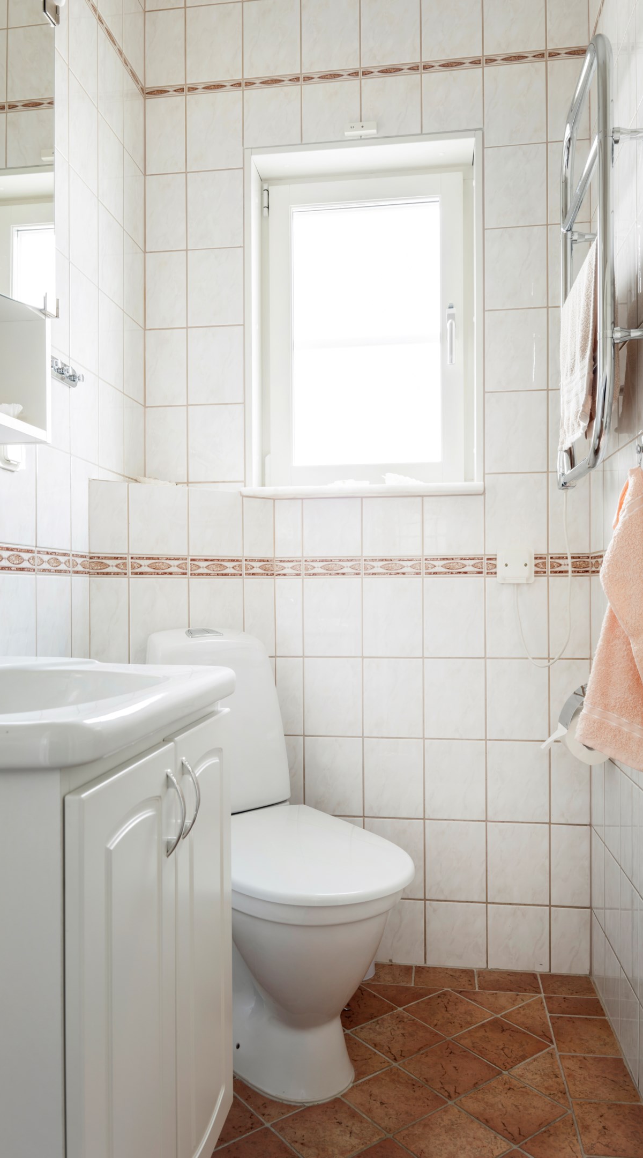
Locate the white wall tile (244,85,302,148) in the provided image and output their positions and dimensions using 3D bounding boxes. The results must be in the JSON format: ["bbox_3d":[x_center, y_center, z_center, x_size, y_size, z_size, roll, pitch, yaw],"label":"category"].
[{"bbox_3d":[-0.126,-1.185,1.983,0.150,0.146,0.009,0,0,8],"label":"white wall tile"}]

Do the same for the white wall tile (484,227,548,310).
[{"bbox_3d":[0.476,-0.760,1.892,0.149,0.199,0.009,0,0,8],"label":"white wall tile"}]

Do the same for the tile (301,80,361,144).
[{"bbox_3d":[0.024,-1.194,1.976,0.149,0.150,0.010,0,0,8],"label":"tile"}]

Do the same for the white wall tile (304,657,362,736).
[{"bbox_3d":[0.030,0.300,1.974,0.149,0.199,0.010,0,0,8],"label":"white wall tile"}]

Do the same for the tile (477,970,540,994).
[{"bbox_3d":[0.447,0.968,1.845,0.147,0.010,0.094,0,0,8],"label":"tile"}]

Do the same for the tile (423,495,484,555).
[{"bbox_3d":[0.331,-0.132,1.921,0.149,0.145,0.010,0,0,8],"label":"tile"}]

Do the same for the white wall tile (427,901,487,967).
[{"bbox_3d":[0.335,0.883,1.924,0.149,0.159,0.010,0,0,8],"label":"white wall tile"}]

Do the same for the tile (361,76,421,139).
[{"bbox_3d":[0.174,-1.186,1.938,0.150,0.147,0.009,0,0,8],"label":"tile"}]

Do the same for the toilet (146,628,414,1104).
[{"bbox_3d":[-0.092,0.539,1.583,0.384,0.841,0.646,0,0,-37],"label":"toilet"}]

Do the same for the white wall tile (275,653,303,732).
[{"bbox_3d":[-0.080,0.300,1.980,0.070,0.199,0.010,0,0,8],"label":"white wall tile"}]

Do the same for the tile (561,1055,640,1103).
[{"bbox_3d":[0.535,0.969,1.490,0.127,0.010,0.138,0,0,8],"label":"tile"}]

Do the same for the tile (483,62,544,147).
[{"bbox_3d":[0.476,-1.162,1.898,0.149,0.196,0.010,0,0,8],"label":"tile"}]

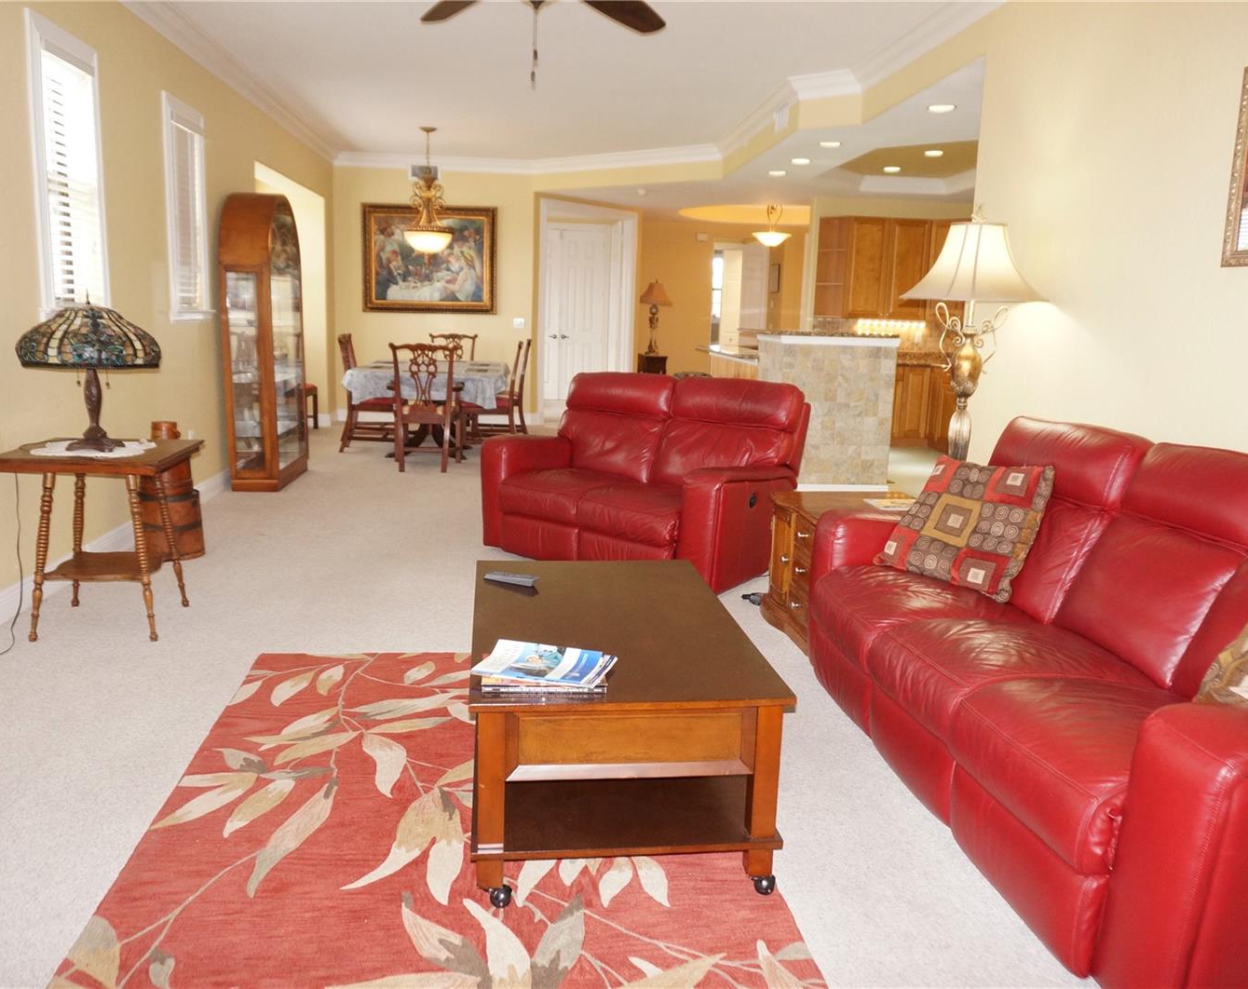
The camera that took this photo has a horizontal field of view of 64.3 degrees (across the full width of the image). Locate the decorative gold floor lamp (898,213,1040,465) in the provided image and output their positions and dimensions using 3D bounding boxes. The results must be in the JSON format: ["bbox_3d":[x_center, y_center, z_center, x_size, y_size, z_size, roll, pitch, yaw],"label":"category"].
[{"bbox_3d":[1.462,-0.337,4.349,0.594,1.807,0.594,1,10,-6],"label":"decorative gold floor lamp"}]

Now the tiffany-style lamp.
[{"bbox_3d":[-2.131,-0.498,3.976,0.509,0.626,0.509,0,10,-9],"label":"tiffany-style lamp"}]

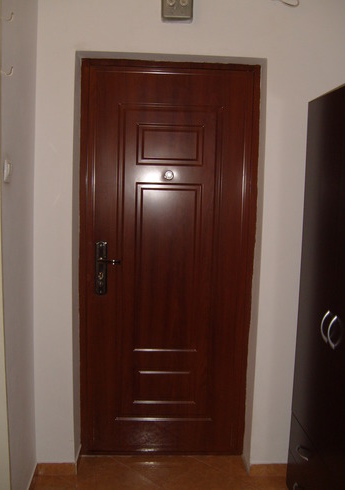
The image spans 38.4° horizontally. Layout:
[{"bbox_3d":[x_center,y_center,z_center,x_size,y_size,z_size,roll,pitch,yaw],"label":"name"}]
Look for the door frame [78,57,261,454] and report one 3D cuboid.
[{"bbox_3d":[-0.029,0.121,2.574,0.880,2.050,0.100,1,7,-3],"label":"door frame"}]

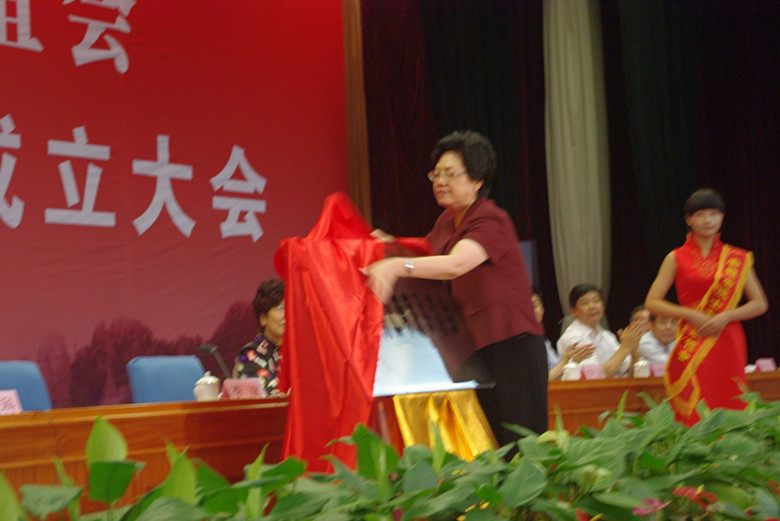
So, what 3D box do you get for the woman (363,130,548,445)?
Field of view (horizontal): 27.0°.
[{"bbox_3d":[0.258,0.389,5.344,0.580,1.640,0.520,-1,-4,-22],"label":"woman"}]

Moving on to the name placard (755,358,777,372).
[{"bbox_3d":[2.355,0.659,10.200,0.057,0.077,0.205,-6,-5,38],"label":"name placard"}]

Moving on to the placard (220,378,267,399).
[{"bbox_3d":[-0.581,0.511,6.450,0.057,0.077,0.205,-6,-5,38],"label":"placard"}]

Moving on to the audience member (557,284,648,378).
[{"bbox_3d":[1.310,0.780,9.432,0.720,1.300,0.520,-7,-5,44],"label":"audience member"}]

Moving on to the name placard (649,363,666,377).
[{"bbox_3d":[1.534,0.621,9.200,0.057,0.077,0.205,-6,-5,38],"label":"name placard"}]

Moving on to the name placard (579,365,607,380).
[{"bbox_3d":[1.089,0.601,8.700,0.057,0.077,0.205,-6,-5,38],"label":"name placard"}]

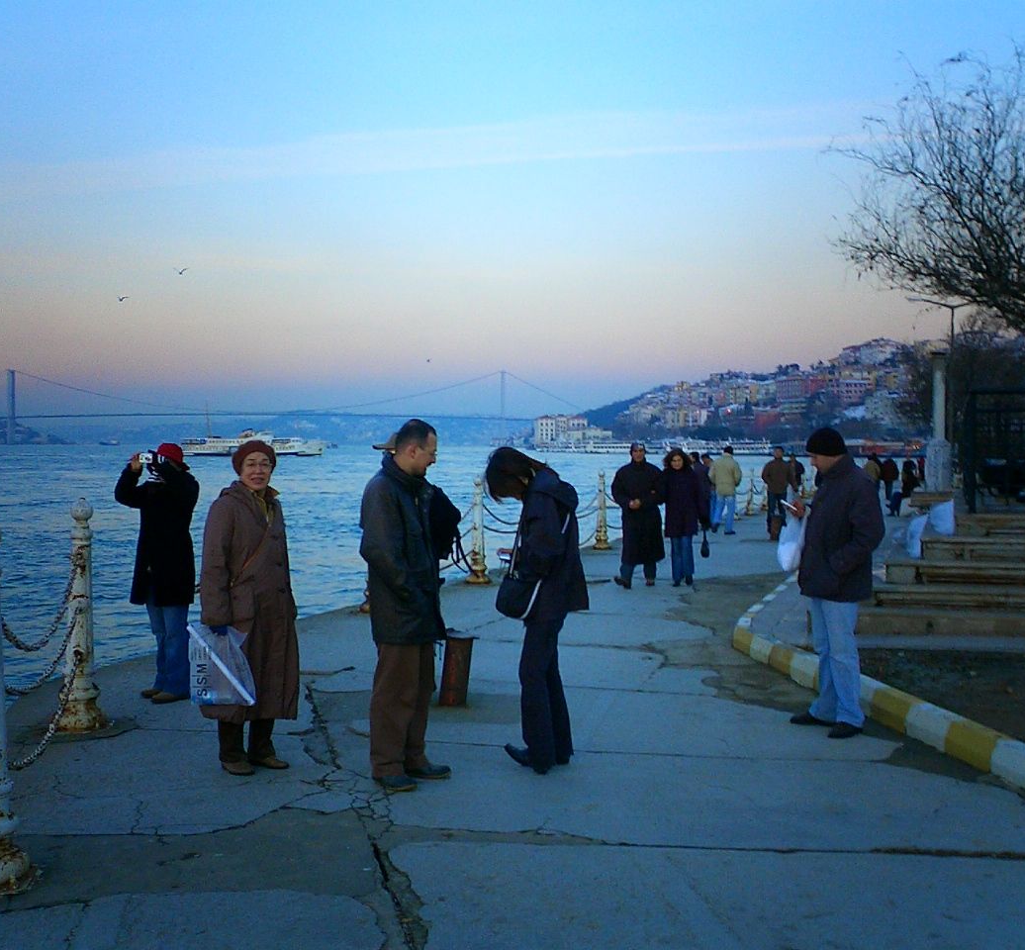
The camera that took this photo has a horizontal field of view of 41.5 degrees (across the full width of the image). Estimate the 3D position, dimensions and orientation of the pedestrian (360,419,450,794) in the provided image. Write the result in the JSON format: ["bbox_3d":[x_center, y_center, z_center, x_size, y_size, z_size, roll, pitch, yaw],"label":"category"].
[{"bbox_3d":[-0.512,0.605,6.481,0.420,1.740,0.540,1,1,18],"label":"pedestrian"}]

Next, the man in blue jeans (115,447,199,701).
[{"bbox_3d":[-2.288,0.613,8.702,0.480,1.630,0.520,-1,2,-43],"label":"man in blue jeans"}]

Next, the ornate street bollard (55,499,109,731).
[{"bbox_3d":[-2.502,0.803,7.880,0.310,1.320,0.310,0,1,0],"label":"ornate street bollard"}]

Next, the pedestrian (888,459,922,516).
[{"bbox_3d":[9.442,0.309,32.500,0.780,1.320,0.500,0,1,-12],"label":"pedestrian"}]

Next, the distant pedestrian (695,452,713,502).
[{"bbox_3d":[4.083,0.313,28.982,0.400,1.600,0.500,0,1,-18],"label":"distant pedestrian"}]

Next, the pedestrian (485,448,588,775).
[{"bbox_3d":[0.127,0.665,6.882,0.500,1.610,0.480,0,1,10],"label":"pedestrian"}]

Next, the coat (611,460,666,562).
[{"bbox_3d":[1.538,0.452,16.500,0.620,1.270,0.400,0,1,10],"label":"coat"}]

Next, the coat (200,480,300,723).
[{"bbox_3d":[-1.329,0.638,6.850,0.400,1.230,0.500,1,2,41],"label":"coat"}]

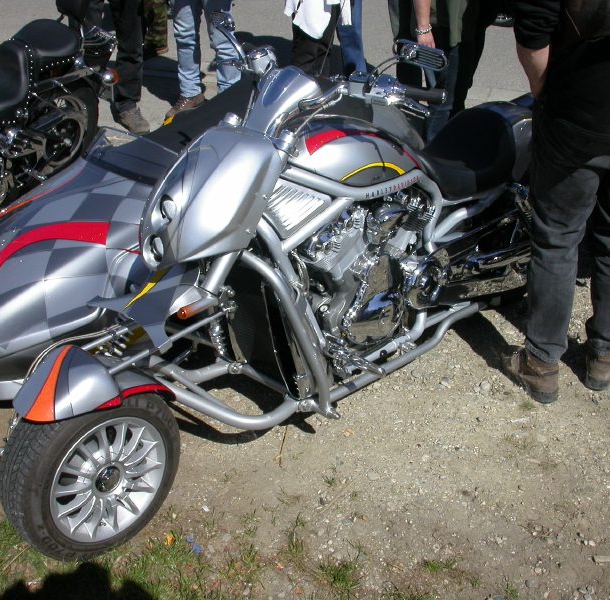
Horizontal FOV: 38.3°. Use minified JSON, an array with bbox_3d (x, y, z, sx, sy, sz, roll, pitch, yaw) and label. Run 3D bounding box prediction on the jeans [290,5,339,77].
[{"bbox_3d":[0.075,-1.635,5.672,0.420,1.000,0.280,-1,28,0],"label":"jeans"}]

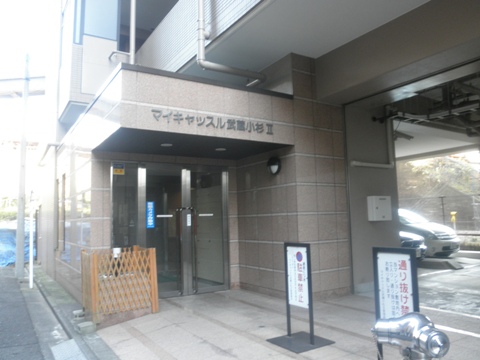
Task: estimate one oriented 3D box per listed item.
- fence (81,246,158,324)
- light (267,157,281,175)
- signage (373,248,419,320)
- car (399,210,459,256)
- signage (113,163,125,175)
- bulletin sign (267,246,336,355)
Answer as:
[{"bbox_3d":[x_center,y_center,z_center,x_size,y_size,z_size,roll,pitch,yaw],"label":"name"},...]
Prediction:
[{"bbox_3d":[-1.778,1.464,5.658,0.896,0.909,0.922,2,-7,-32],"label":"fence"},{"bbox_3d":[0.581,-0.253,6.688,0.140,0.300,0.290,2,-7,-32],"label":"light"},{"bbox_3d":[1.245,1.072,3.160,0.518,1.018,0.506,2,-7,-32],"label":"signage"},{"bbox_3d":[4.024,1.600,11.481,1.730,1.530,4.500,2,-7,-32],"label":"car"},{"bbox_3d":[-2.054,-0.188,6.578,0.186,0.198,0.015,2,-7,-32],"label":"signage"},{"bbox_3d":[0.613,1.188,4.117,0.518,1.018,0.506,2,-7,-32],"label":"bulletin sign"}]

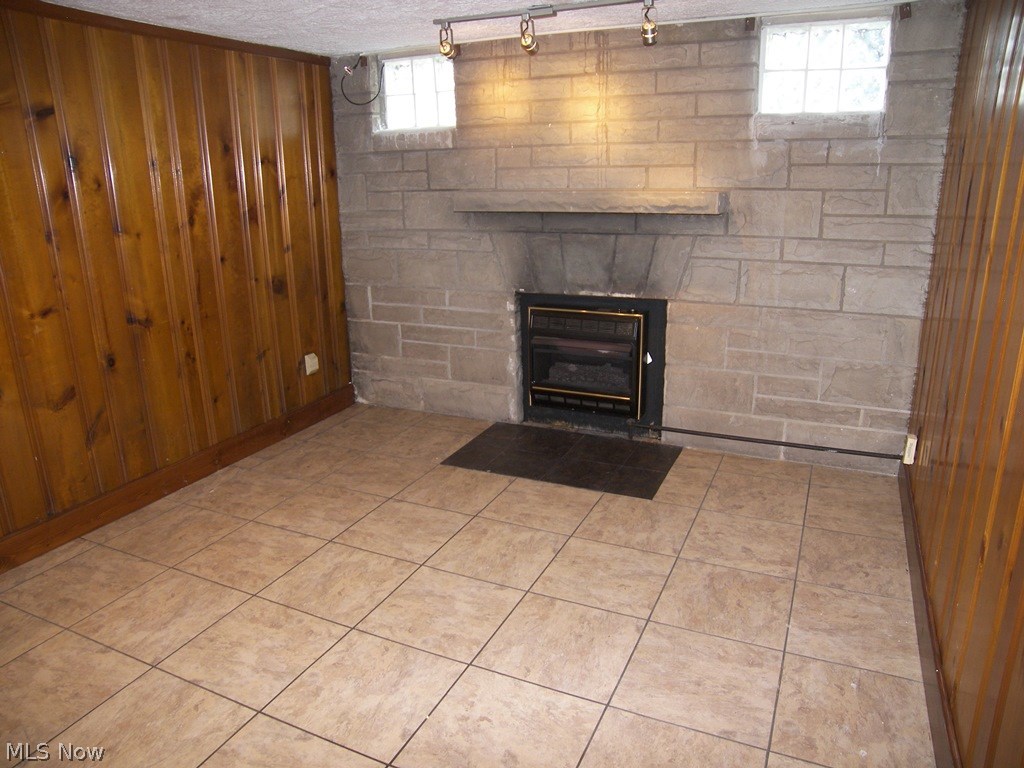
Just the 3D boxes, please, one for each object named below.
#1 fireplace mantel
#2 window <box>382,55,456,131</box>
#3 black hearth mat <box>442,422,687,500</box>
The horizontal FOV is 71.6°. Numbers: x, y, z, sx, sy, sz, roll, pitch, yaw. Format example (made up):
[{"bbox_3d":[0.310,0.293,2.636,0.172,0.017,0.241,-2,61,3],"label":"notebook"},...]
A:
[{"bbox_3d":[0.379,-0.957,3.707,1.433,0.114,0.223,7,18,24],"label":"fireplace mantel"},{"bbox_3d":[-0.549,-1.701,4.142,0.519,0.400,0.091,7,18,24],"label":"window"},{"bbox_3d":[0.292,0.385,3.864,1.135,0.011,0.719,7,18,24],"label":"black hearth mat"}]

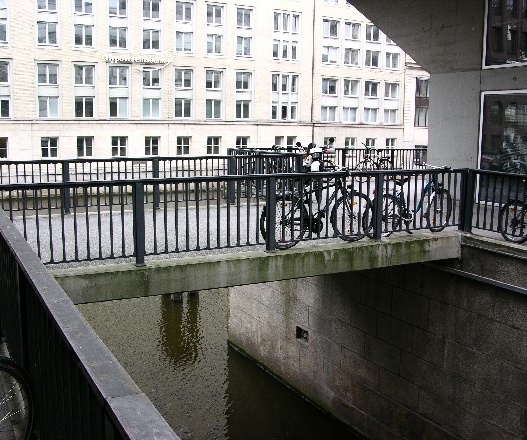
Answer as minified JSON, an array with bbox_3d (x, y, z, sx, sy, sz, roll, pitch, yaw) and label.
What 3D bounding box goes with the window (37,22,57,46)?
[{"bbox_3d":[-18.810,-16.255,51.830,1.800,2.100,0.200,-4,10,-28],"label":"window"}]

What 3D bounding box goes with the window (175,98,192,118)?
[{"bbox_3d":[-7.639,-10.654,56.909,1.760,1.910,0.250,-4,9,-26],"label":"window"}]

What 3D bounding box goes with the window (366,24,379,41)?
[{"bbox_3d":[12.619,-21.563,68.387,2.050,2.090,0.200,-4,10,-28],"label":"window"}]

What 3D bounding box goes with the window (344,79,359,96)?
[{"bbox_3d":[10.062,-15.099,67.851,2.050,1.900,0.200,-4,10,-28],"label":"window"}]

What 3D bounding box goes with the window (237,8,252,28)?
[{"bbox_3d":[-1.828,-19.856,58.530,1.760,1.910,0.250,-4,9,-26],"label":"window"}]

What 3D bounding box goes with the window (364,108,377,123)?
[{"bbox_3d":[11.275,-11.011,62.528,1.600,1.520,0.200,-4,10,-24],"label":"window"}]

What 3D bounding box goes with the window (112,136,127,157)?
[{"bbox_3d":[-12.175,-6.188,50.048,1.310,1.720,0.200,-4,10,-28],"label":"window"}]

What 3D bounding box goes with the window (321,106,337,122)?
[{"bbox_3d":[6.568,-10.710,59.985,1.880,1.560,0.200,-4,10,-27],"label":"window"}]

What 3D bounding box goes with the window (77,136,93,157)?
[{"bbox_3d":[-16.392,-6.719,54.617,1.530,1.870,0.200,-4,10,-28],"label":"window"}]

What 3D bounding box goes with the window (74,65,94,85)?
[{"bbox_3d":[-15.780,-12.757,52.381,1.760,1.900,0.250,-4,9,-26],"label":"window"}]

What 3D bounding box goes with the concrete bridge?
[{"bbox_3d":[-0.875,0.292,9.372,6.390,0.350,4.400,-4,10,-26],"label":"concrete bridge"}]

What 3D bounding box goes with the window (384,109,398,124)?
[{"bbox_3d":[15.249,-12.352,71.164,2.050,1.810,0.200,-4,10,-28],"label":"window"}]

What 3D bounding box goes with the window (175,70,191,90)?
[{"bbox_3d":[-7.574,-13.410,56.517,1.760,1.900,0.250,-4,9,-26],"label":"window"}]

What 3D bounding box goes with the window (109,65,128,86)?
[{"bbox_3d":[-12.512,-12.468,51.203,1.660,1.840,0.200,-4,10,-24],"label":"window"}]

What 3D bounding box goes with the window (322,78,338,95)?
[{"bbox_3d":[6.613,-13.400,59.575,1.890,1.600,0.200,-4,10,-27],"label":"window"}]

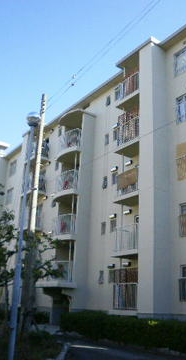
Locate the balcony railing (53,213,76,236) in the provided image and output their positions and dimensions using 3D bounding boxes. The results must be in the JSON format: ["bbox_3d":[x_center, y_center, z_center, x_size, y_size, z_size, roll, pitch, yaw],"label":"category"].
[{"bbox_3d":[-1.883,2.770,21.321,0.620,1.140,2.370,16,-23,-33],"label":"balcony railing"}]

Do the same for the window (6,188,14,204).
[{"bbox_3d":[-7.534,1.500,32.546,0.150,1.430,1.320,16,-23,-33],"label":"window"}]

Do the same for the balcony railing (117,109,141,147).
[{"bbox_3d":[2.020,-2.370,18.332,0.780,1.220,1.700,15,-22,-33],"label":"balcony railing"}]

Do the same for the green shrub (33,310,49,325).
[{"bbox_3d":[-3.127,8.126,21.479,0.750,0.800,0.900,16,-23,-33],"label":"green shrub"}]

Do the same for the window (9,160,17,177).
[{"bbox_3d":[-7.366,-1.089,33.398,0.150,1.410,1.300,16,-23,-33],"label":"window"}]

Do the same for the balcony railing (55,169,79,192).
[{"bbox_3d":[-1.760,0.231,22.280,0.450,1.160,2.650,15,-22,-33],"label":"balcony railing"}]

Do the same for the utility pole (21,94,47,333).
[{"bbox_3d":[-2.325,0.888,14.645,0.320,9.897,0.320,15,-22,-33],"label":"utility pole"}]

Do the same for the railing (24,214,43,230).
[{"bbox_3d":[-4.640,2.883,26.465,0.900,1.120,2.150,15,-22,-33],"label":"railing"}]

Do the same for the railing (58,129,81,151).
[{"bbox_3d":[-1.620,-2.313,23.095,0.620,1.160,2.370,16,-23,-33],"label":"railing"}]

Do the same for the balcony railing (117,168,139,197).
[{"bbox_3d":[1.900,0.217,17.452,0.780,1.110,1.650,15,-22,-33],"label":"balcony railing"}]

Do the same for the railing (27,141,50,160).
[{"bbox_3d":[-4.380,-2.151,28.135,0.900,1.100,2.150,15,-22,-33],"label":"railing"}]

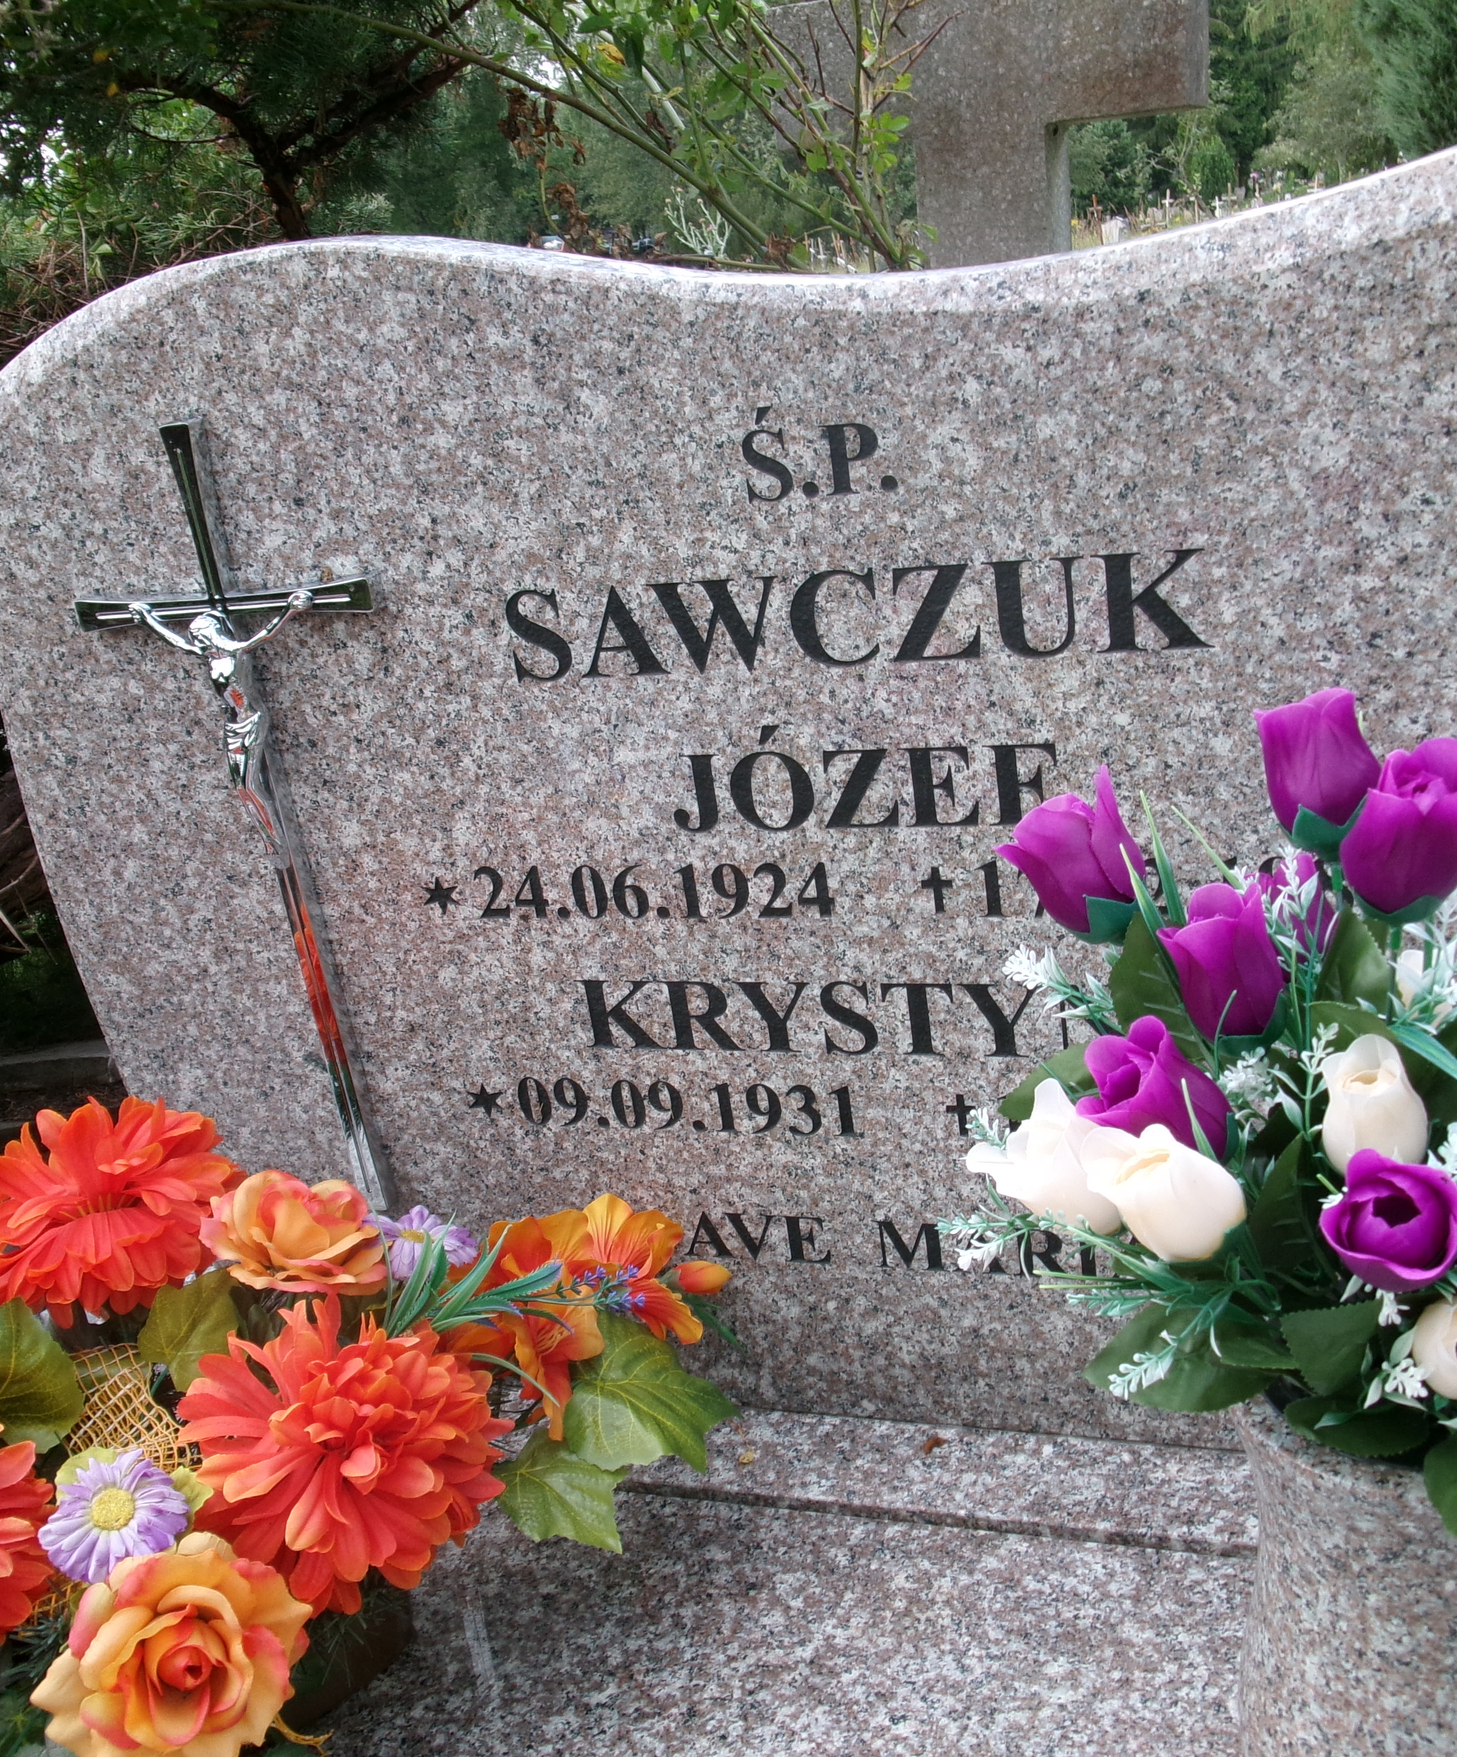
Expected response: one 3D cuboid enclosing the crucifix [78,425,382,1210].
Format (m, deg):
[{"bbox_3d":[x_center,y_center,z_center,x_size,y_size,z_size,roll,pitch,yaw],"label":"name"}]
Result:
[{"bbox_3d":[-0.214,-0.011,0.900,0.152,0.405,0.032,-1,24,18],"label":"crucifix"}]

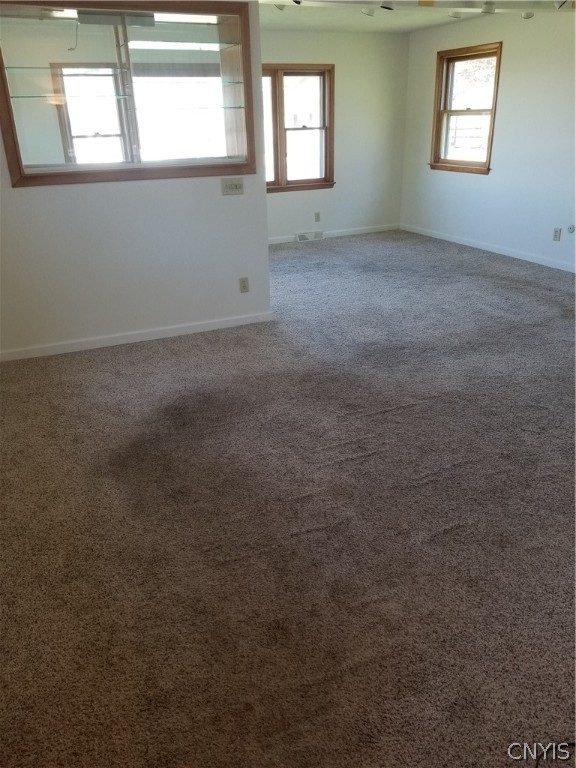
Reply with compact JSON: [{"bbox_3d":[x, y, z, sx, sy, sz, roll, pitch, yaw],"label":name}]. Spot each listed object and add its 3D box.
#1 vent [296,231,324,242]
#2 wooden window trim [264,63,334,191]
[{"bbox_3d":[0.308,-1.940,7.612,0.373,0.115,0.060,-11,26,-19],"label":"vent"},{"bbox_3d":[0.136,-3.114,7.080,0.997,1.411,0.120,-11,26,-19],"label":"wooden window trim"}]

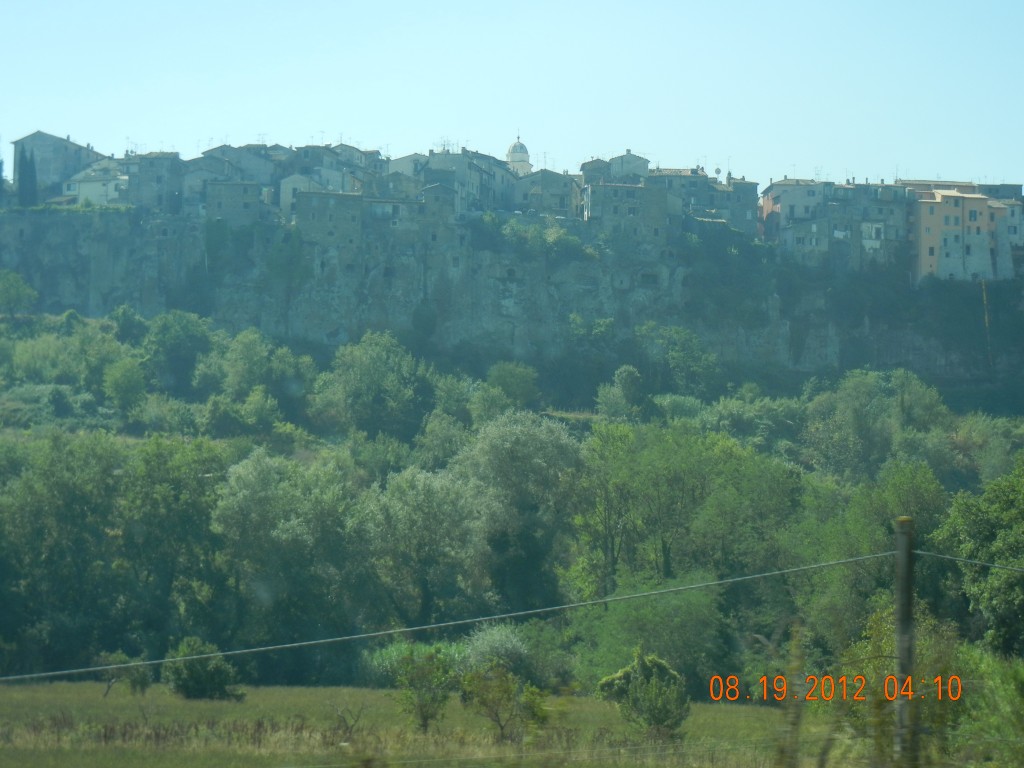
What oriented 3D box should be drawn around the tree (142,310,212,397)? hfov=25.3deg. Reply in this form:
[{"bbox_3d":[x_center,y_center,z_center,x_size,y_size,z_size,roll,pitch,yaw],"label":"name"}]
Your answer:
[{"bbox_3d":[-37.447,-3.303,255.000,7.840,9.850,7.440,0,-6,0],"label":"tree"}]

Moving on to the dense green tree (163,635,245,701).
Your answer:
[{"bbox_3d":[-13.995,12.865,103.000,3.620,2.890,3.440,0,-6,0],"label":"dense green tree"}]

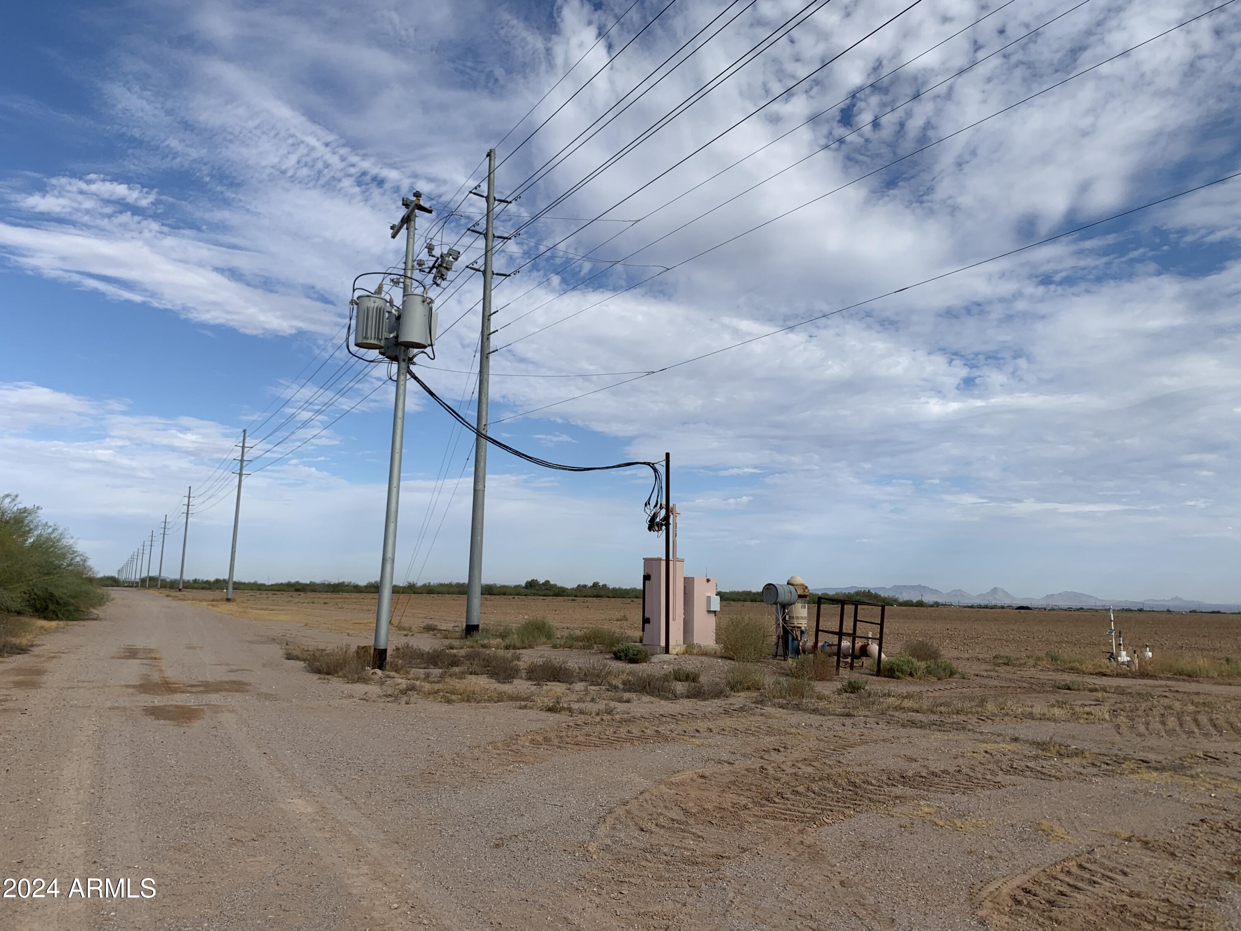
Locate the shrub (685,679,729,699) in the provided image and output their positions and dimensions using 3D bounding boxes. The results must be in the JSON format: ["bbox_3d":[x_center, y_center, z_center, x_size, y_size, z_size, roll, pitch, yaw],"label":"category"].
[{"bbox_3d":[1.445,3.719,15.526,0.742,0.310,0.705,1,-8,0],"label":"shrub"}]

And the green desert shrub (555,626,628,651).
[{"bbox_3d":[-0.794,4.927,26.594,1.955,0.661,1.411,1,-8,0],"label":"green desert shrub"}]

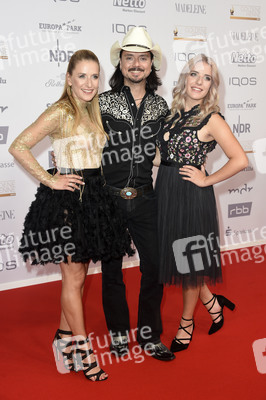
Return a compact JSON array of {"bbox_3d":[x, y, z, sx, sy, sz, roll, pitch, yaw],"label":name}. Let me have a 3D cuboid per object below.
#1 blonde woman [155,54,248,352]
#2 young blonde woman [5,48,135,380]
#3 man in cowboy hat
[{"bbox_3d":[0.391,0.015,3.230,0.550,1.730,0.420,7,13,36],"label":"blonde woman"},{"bbox_3d":[-0.331,0.073,2.964,0.620,1.735,0.480,-7,13,-31],"label":"young blonde woman"},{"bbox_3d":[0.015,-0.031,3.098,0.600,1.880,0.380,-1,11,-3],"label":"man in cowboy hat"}]

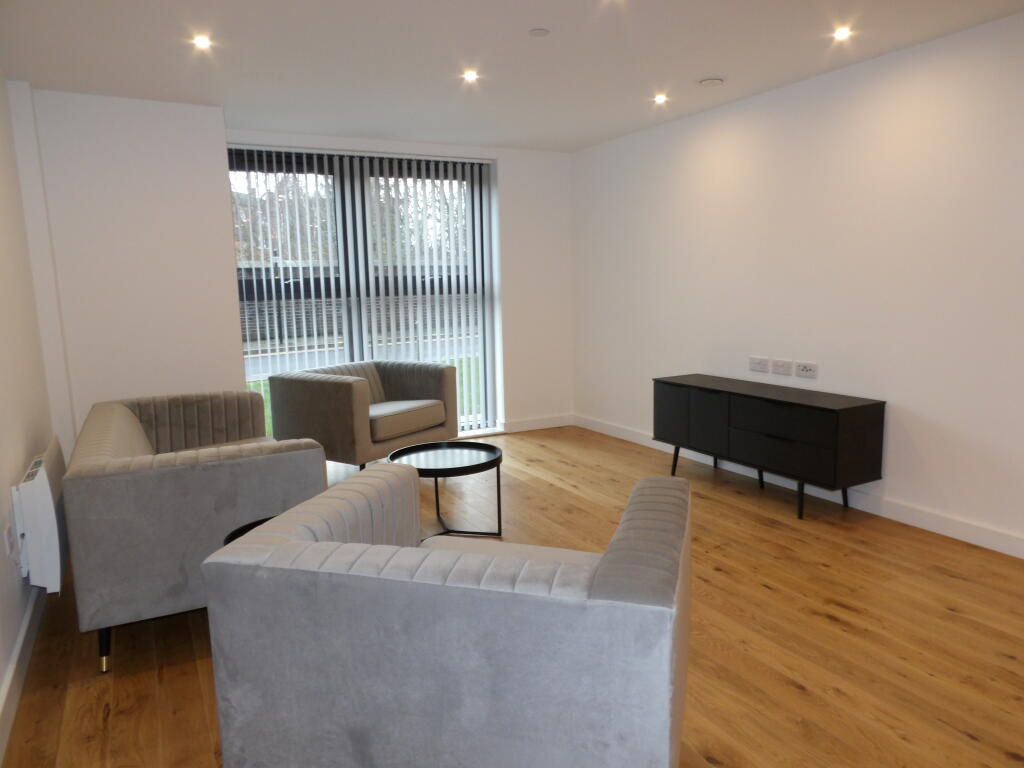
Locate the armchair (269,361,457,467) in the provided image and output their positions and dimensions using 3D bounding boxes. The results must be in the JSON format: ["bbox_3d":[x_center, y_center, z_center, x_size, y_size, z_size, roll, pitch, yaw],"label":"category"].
[{"bbox_3d":[-1.014,0.268,4.999,0.835,0.735,0.965,5,10,36],"label":"armchair"}]

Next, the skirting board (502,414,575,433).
[{"bbox_3d":[0.244,0.356,6.319,0.716,0.103,0.016,-6,9,-28],"label":"skirting board"}]

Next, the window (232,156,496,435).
[{"bbox_3d":[-1.079,-0.638,5.525,2.111,2.245,0.085,-6,9,-28],"label":"window"}]

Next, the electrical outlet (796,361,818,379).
[{"bbox_3d":[1.742,-0.083,4.190,0.012,0.087,0.148,-6,9,-28],"label":"electrical outlet"}]

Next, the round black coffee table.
[{"bbox_3d":[-0.342,0.584,3.753,0.590,0.434,0.590,-2,8,0],"label":"round black coffee table"}]

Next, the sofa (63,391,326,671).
[{"bbox_3d":[-1.414,0.544,3.201,0.835,0.735,1.545,-6,9,-27],"label":"sofa"}]

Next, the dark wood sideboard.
[{"bbox_3d":[1.474,0.346,4.326,0.390,0.632,1.416,-6,9,-28],"label":"dark wood sideboard"}]

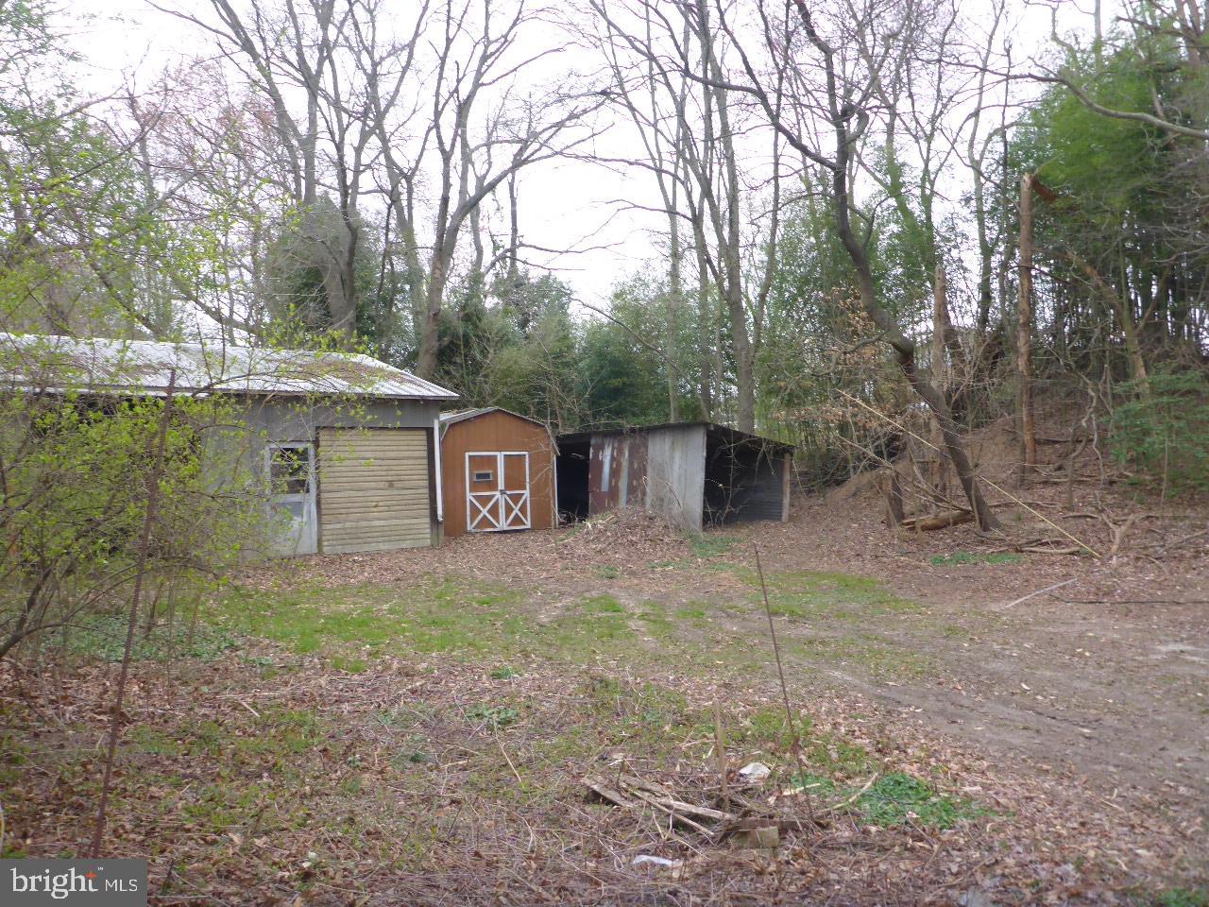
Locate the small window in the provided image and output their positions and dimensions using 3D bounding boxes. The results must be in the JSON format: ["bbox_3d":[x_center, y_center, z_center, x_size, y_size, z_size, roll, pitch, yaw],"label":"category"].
[{"bbox_3d":[-5.590,0.310,17.400,0.690,0.870,0.070,-1,2,-32],"label":"small window"}]

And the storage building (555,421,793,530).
[{"bbox_3d":[1.600,0.450,24.800,4.800,2.400,3.700,1,2,40],"label":"storage building"}]

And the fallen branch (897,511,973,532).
[{"bbox_3d":[7.250,1.460,21.300,2.100,0.320,0.350,-1,2,-27],"label":"fallen branch"}]

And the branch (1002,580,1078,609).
[{"bbox_3d":[5.030,1.620,11.300,2.000,0.080,0.100,-1,2,-44],"label":"branch"}]

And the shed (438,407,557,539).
[{"bbox_3d":[-3.000,0.340,22.300,2.850,2.750,2.900,-1,2,-30],"label":"shed"}]

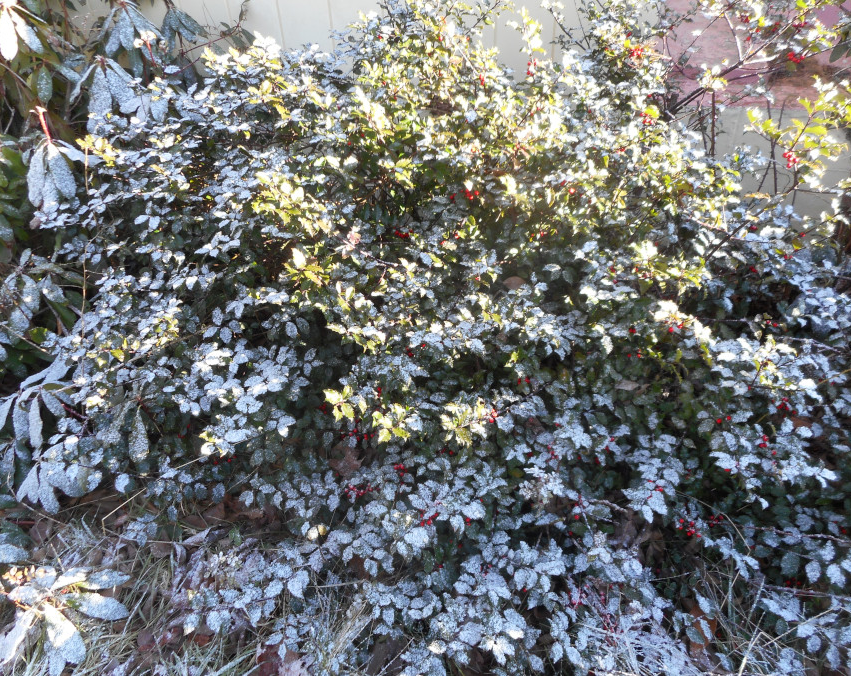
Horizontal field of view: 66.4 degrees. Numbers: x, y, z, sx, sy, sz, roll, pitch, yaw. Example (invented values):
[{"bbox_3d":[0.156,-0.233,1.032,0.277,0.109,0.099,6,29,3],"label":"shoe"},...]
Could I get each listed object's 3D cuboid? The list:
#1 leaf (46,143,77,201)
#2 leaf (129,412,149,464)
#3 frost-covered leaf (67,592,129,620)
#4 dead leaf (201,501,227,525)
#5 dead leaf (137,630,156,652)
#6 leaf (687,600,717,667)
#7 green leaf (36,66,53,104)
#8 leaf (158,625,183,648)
[{"bbox_3d":[-0.909,-0.414,1.620,0.052,0.138,0.020,-23,12,-15],"label":"leaf"},{"bbox_3d":[-0.712,0.248,1.620,0.048,0.130,0.020,-4,13,-11],"label":"leaf"},{"bbox_3d":[-0.724,0.595,1.442,0.130,0.020,0.046,4,35,10],"label":"frost-covered leaf"},{"bbox_3d":[-0.547,0.453,1.680,0.062,0.030,0.055,-10,32,-11],"label":"dead leaf"},{"bbox_3d":[-0.628,0.683,1.465,0.037,0.015,0.048,-3,45,0],"label":"dead leaf"},{"bbox_3d":[0.590,0.634,1.396,0.060,0.025,0.145,9,60,7],"label":"leaf"},{"bbox_3d":[-1.083,-0.721,1.850,0.046,0.100,0.015,-20,38,-23],"label":"green leaf"},{"bbox_3d":[-0.577,0.675,1.473,0.055,0.020,0.040,-21,39,-25],"label":"leaf"}]

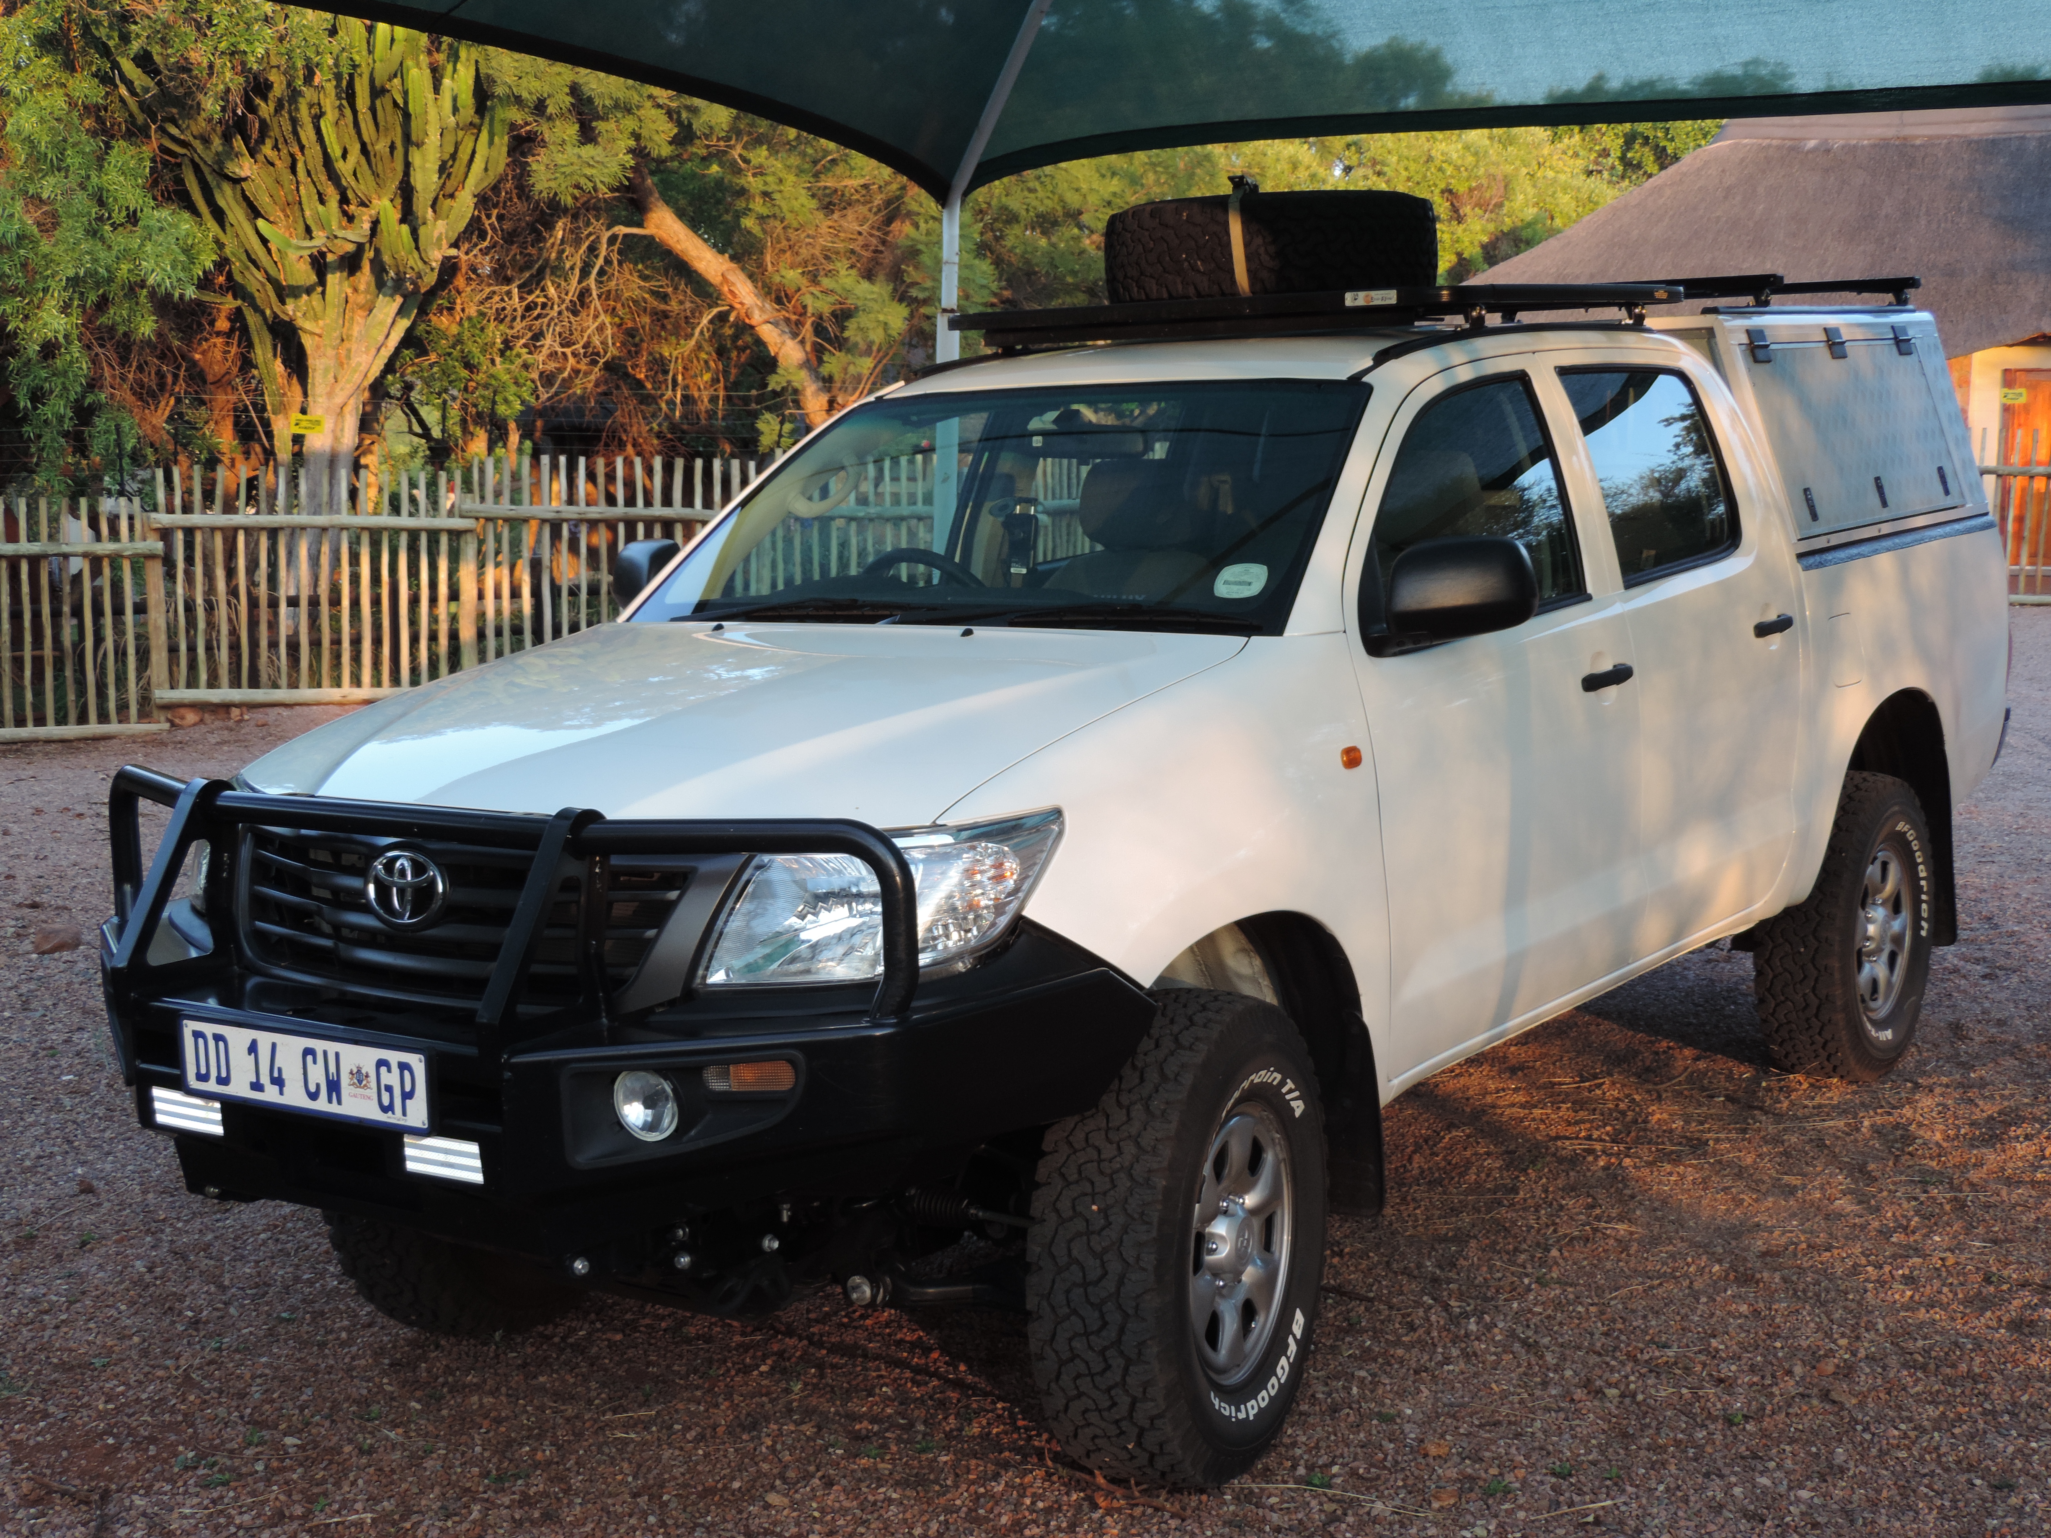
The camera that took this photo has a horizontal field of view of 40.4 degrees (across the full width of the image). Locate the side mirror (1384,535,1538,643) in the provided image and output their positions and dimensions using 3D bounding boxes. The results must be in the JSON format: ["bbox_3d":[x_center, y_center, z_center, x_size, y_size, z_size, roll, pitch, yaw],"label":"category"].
[{"bbox_3d":[0.751,-0.310,4.777,0.250,0.185,0.130,3,8,35],"label":"side mirror"}]

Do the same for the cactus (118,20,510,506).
[{"bbox_3d":[-5.750,-3.500,22.400,3.100,5.000,2.900,-2,7,-14],"label":"cactus"}]

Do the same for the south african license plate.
[{"bbox_3d":[-1.018,0.427,3.921,0.520,0.113,0.015,3,8,35],"label":"south african license plate"}]

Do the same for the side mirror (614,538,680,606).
[{"bbox_3d":[-0.741,-0.386,5.823,0.250,0.185,0.130,3,8,35],"label":"side mirror"}]

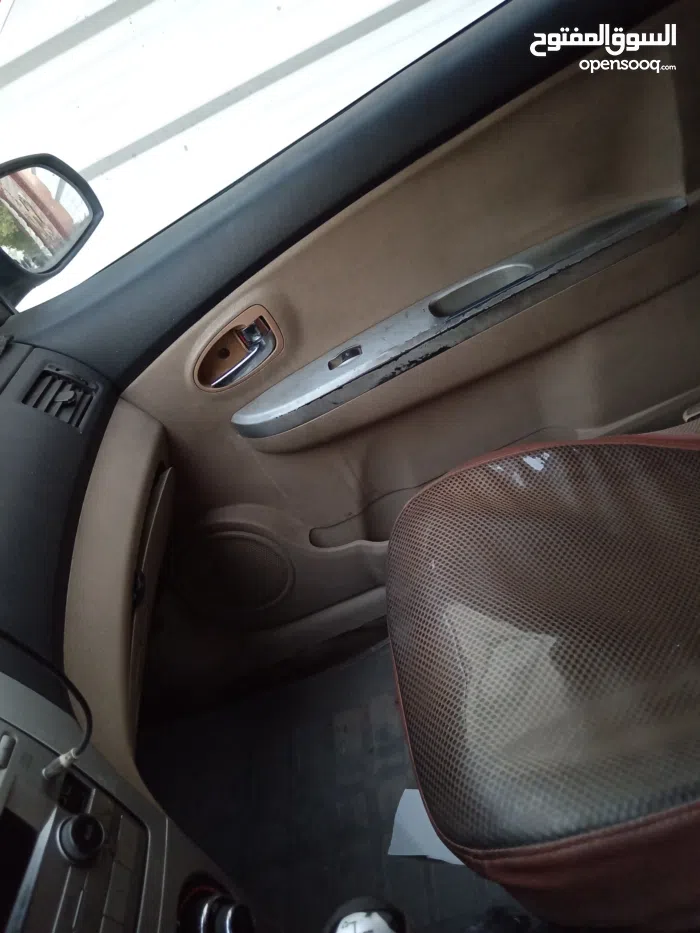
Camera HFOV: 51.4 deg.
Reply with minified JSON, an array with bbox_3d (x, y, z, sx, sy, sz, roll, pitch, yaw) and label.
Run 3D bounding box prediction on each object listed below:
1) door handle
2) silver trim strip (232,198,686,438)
[{"bbox_3d":[-0.132,-0.133,0.900,0.090,0.052,0.033,-31,31,19],"label":"door handle"},{"bbox_3d":[0.107,-0.166,0.837,0.565,0.055,0.062,-24,33,14],"label":"silver trim strip"}]

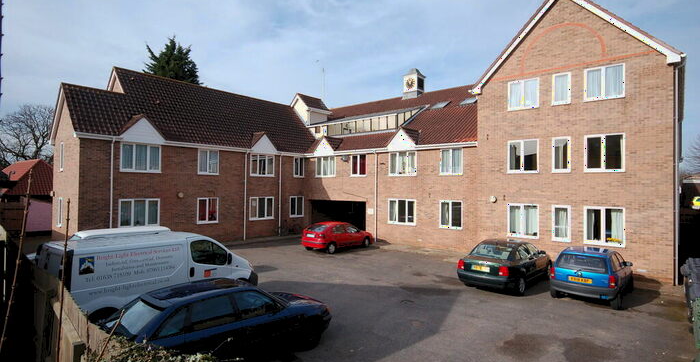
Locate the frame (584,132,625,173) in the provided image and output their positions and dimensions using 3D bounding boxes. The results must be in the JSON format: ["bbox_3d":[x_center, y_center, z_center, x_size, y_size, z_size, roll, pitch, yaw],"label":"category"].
[{"bbox_3d":[9.146,-0.980,13.263,1.211,1.356,0.120,0,-1,40],"label":"frame"}]

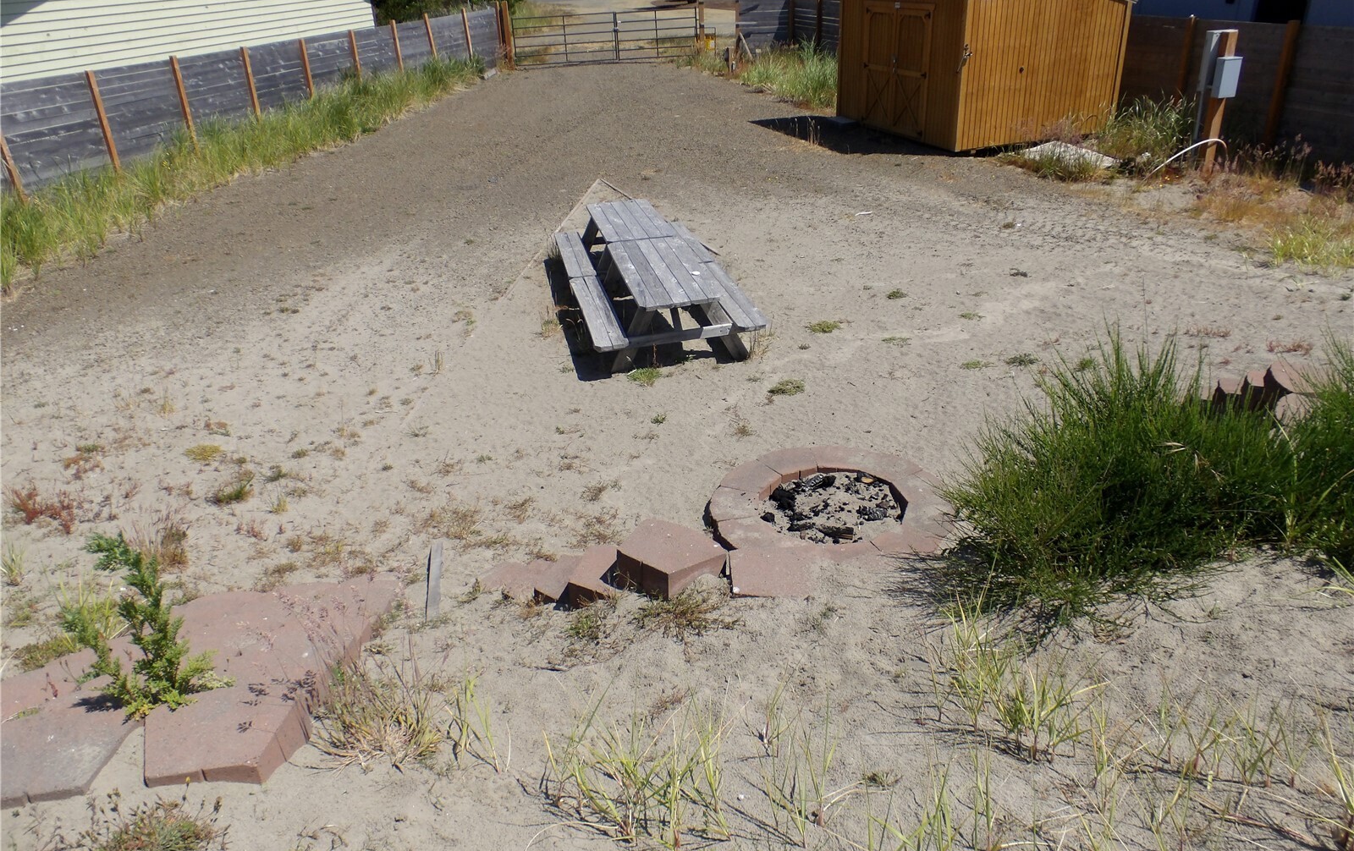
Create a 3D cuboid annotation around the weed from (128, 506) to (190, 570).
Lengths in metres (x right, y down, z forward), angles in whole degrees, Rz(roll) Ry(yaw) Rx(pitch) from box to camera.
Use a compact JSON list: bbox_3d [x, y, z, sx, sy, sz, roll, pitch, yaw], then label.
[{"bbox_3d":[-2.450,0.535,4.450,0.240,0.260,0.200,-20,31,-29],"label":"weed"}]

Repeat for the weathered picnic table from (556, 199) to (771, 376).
[{"bbox_3d":[-0.321,-1.498,9.673,1.518,0.750,3.672,-8,27,-9],"label":"weathered picnic table"}]

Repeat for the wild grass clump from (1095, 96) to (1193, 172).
[{"bbox_3d":[6.460,-4.039,12.996,1.233,0.906,0.925,9,30,24],"label":"wild grass clump"}]

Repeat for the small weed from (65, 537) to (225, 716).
[{"bbox_3d":[-2.093,0.768,3.705,0.554,0.669,0.443,-23,33,-33],"label":"small weed"}]

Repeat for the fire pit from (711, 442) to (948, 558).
[{"bbox_3d":[0.949,0.544,5.812,1.469,0.160,1.469,-4,27,0],"label":"fire pit"}]

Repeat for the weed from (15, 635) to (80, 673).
[{"bbox_3d":[-2.295,0.825,3.415,0.210,0.080,0.140,-24,34,-35],"label":"weed"}]

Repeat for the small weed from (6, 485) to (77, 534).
[{"bbox_3d":[-3.690,0.485,5.450,0.330,0.160,0.300,-23,33,-33],"label":"small weed"}]

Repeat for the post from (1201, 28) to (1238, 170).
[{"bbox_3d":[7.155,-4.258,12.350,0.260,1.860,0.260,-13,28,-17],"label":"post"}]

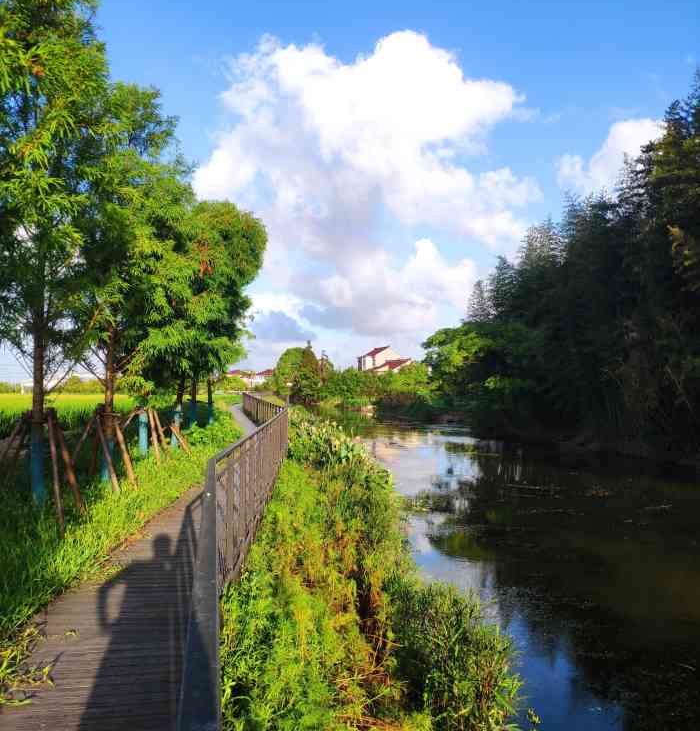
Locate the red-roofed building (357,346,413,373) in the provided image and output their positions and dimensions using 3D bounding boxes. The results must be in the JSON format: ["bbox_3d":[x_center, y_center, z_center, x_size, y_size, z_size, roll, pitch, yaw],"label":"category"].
[{"bbox_3d":[6.100,0.850,104.000,8.000,8.700,10.000,1,-2,-23],"label":"red-roofed building"}]

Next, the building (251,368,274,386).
[{"bbox_3d":[-28.000,4.300,185.000,9.500,7.300,8.000,0,-2,-12],"label":"building"}]

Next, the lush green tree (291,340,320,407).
[{"bbox_3d":[-5.400,1.000,70.000,3.700,7.900,3.700,0,-2,0],"label":"lush green tree"}]

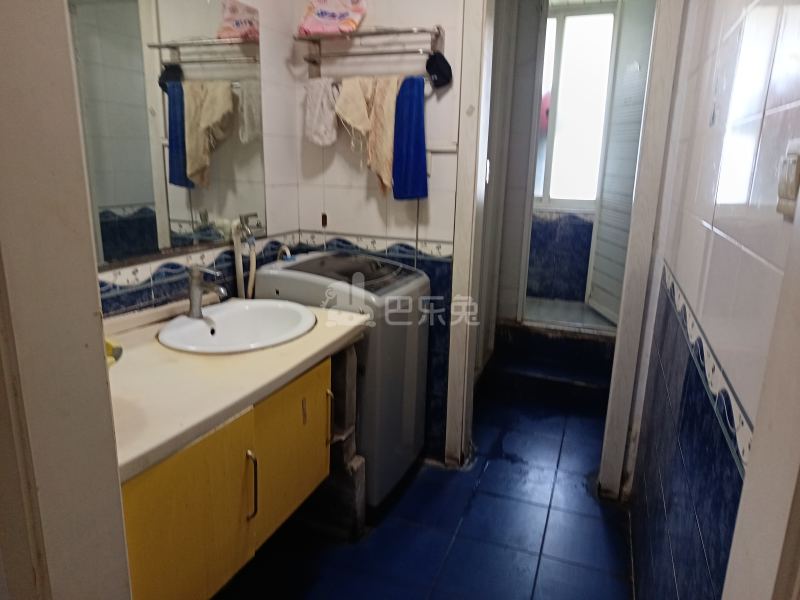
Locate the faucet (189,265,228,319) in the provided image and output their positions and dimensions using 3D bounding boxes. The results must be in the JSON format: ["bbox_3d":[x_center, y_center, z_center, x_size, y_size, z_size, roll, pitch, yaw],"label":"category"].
[{"bbox_3d":[-0.599,-0.022,1.730,0.148,0.172,0.050,6,15,20],"label":"faucet"}]

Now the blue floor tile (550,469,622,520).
[{"bbox_3d":[0.793,0.821,2.313,0.297,0.010,0.297,6,15,20],"label":"blue floor tile"}]

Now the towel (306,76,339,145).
[{"bbox_3d":[-0.324,-0.769,2.267,0.155,0.272,0.060,6,15,20],"label":"towel"}]

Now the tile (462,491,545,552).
[{"bbox_3d":[0.391,0.829,2.078,0.300,0.010,0.300,6,15,20],"label":"tile"}]

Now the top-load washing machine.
[{"bbox_3d":[-0.217,0.295,2.236,0.504,0.906,0.537,6,15,20],"label":"top-load washing machine"}]

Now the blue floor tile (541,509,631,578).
[{"bbox_3d":[0.674,0.859,1.976,0.300,0.010,0.300,6,15,20],"label":"blue floor tile"}]

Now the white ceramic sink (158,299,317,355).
[{"bbox_3d":[-0.463,0.149,1.648,0.430,0.180,0.550,3,14,8],"label":"white ceramic sink"}]

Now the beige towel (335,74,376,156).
[{"bbox_3d":[-0.186,-0.738,2.222,0.178,0.290,0.060,6,15,20],"label":"beige towel"}]

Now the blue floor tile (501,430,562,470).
[{"bbox_3d":[0.619,0.724,2.683,0.297,0.010,0.297,6,15,20],"label":"blue floor tile"}]

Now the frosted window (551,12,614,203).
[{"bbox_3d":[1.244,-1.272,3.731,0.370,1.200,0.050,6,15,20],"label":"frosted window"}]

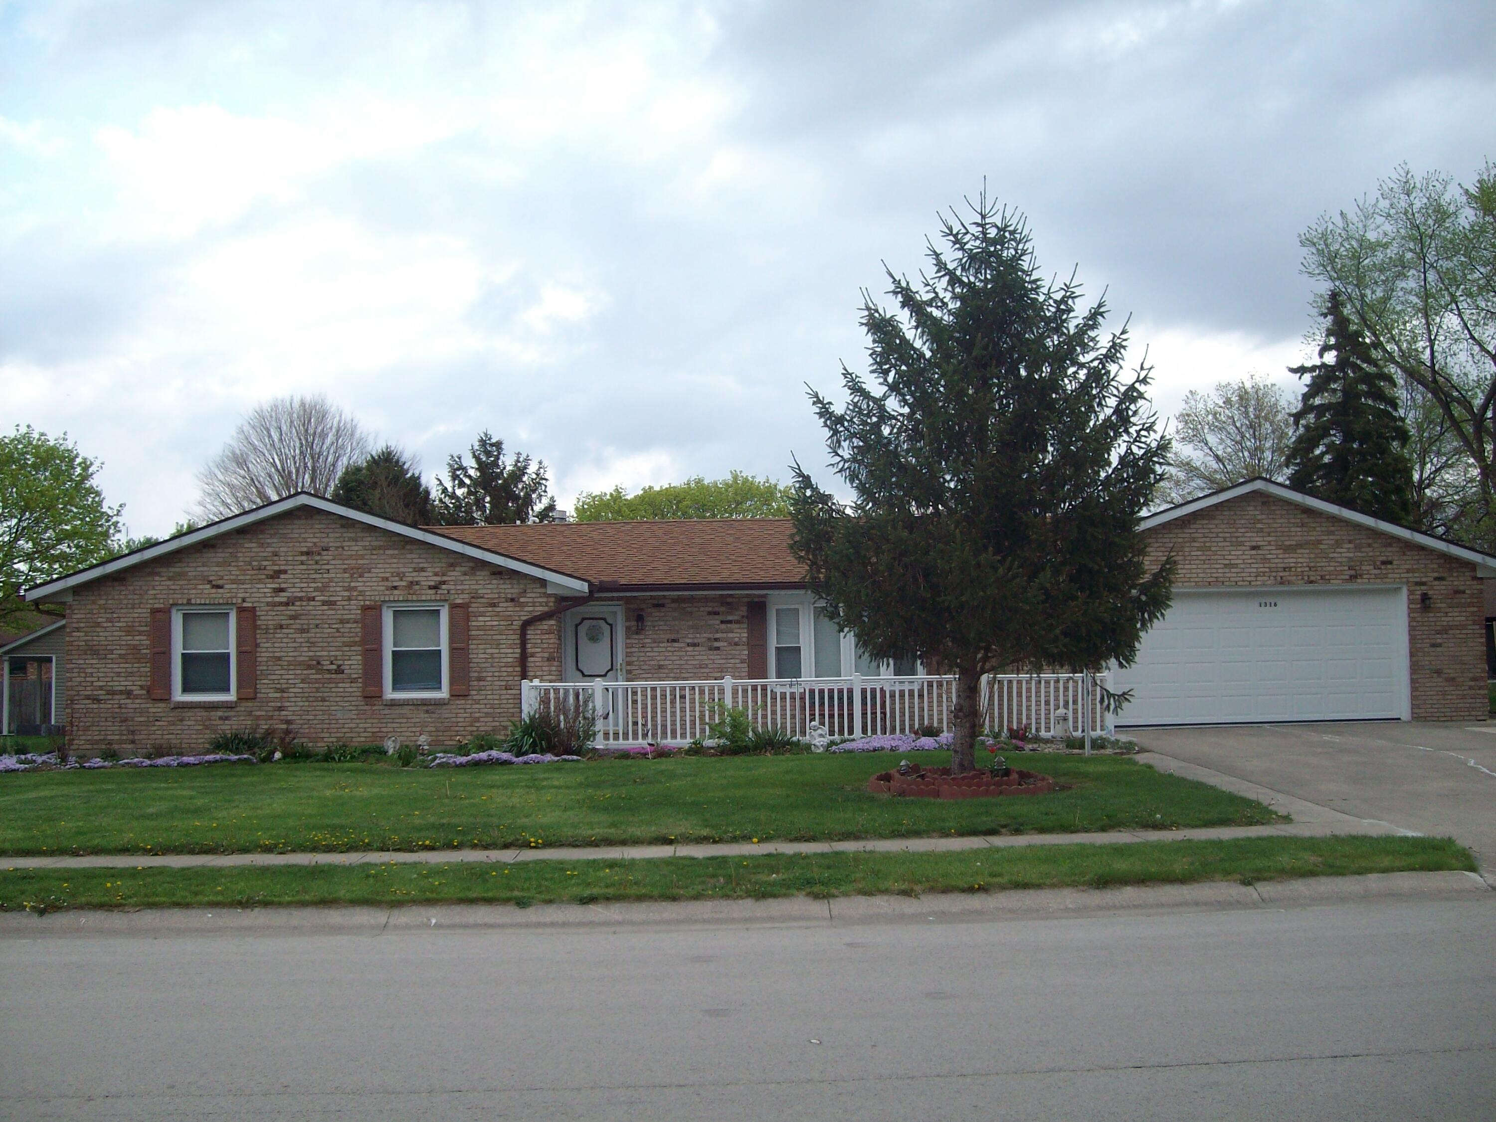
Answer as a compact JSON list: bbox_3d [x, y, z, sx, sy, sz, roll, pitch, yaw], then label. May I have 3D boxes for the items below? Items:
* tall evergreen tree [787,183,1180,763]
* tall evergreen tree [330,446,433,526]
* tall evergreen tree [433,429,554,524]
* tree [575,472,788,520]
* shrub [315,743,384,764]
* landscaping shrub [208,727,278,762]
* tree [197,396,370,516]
[{"bbox_3d":[2.430,-0.896,15.755,4.000,6.166,3.900,-1,-3,-2],"label":"tall evergreen tree"},{"bbox_3d":[-10.242,0.274,42.833,3.600,7.103,3.600,-1,-3,-2],"label":"tall evergreen tree"},{"bbox_3d":[-7.417,0.008,43.821,4.600,7.608,4.600,-1,-3,-2],"label":"tall evergreen tree"},{"bbox_3d":[-1.081,0.545,42.855,7.600,6.181,7.000,-1,-3,-2],"label":"tree"},{"bbox_3d":[-5.657,2.724,21.500,0.950,0.320,0.600,-1,-3,-2],"label":"shrub"},{"bbox_3d":[-7.277,2.653,21.800,1.020,0.500,0.750,-1,-3,-2],"label":"landscaping shrub"},{"bbox_3d":[-16.017,-0.747,53.756,8.200,10.411,8.000,-1,-3,-2],"label":"tree"}]

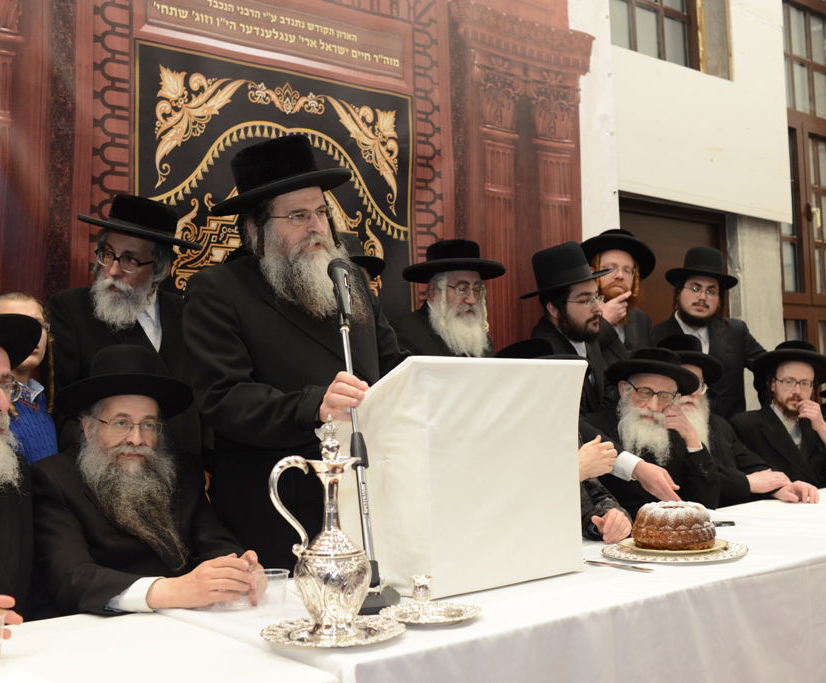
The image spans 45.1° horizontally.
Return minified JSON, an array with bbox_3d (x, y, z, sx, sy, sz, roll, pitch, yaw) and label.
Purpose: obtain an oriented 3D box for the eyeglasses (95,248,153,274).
[{"bbox_3d":[-0.722,-0.212,2.572,0.140,0.046,0.135,15,13,21],"label":"eyeglasses"}]

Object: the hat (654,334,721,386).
[{"bbox_3d":[0.976,0.073,3.620,0.320,0.115,0.345,-2,-19,12],"label":"hat"}]

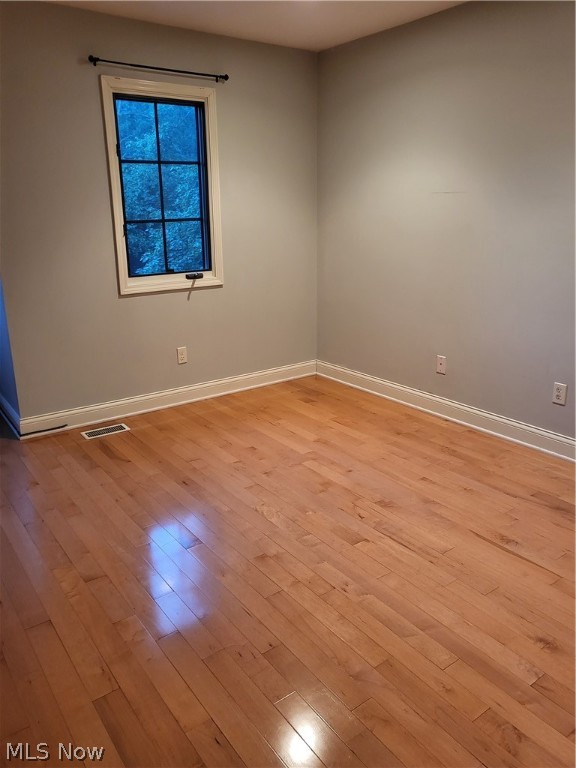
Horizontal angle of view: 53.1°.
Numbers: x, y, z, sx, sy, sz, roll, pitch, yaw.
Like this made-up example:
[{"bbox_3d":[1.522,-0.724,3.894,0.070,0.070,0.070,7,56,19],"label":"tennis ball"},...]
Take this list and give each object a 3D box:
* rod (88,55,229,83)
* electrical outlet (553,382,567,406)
[{"bbox_3d":[-0.762,-1.916,3.516,0.916,0.043,0.085,-13,21,-35],"label":"rod"},{"bbox_3d":[1.499,0.060,3.176,0.010,0.115,0.070,-13,21,-35],"label":"electrical outlet"}]

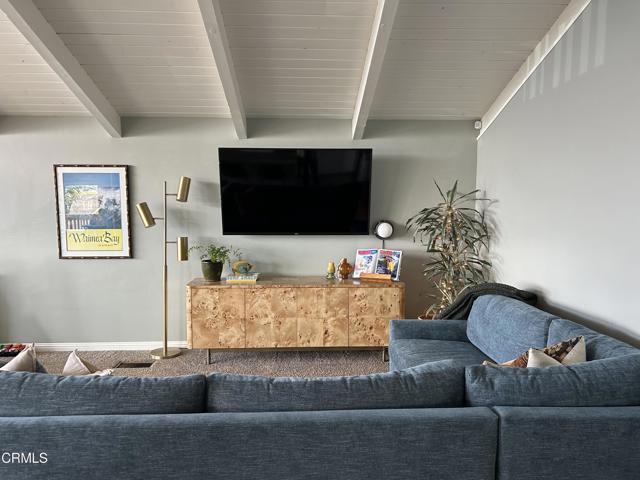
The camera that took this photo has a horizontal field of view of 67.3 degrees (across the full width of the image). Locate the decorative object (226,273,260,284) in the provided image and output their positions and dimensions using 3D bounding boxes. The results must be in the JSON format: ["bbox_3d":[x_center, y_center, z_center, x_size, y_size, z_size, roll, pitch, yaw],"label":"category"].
[{"bbox_3d":[-0.726,0.361,4.608,0.285,0.060,0.200,0,6,2],"label":"decorative object"}]

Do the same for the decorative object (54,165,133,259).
[{"bbox_3d":[-2.192,-0.271,4.652,0.695,0.900,0.030,0,6,-3],"label":"decorative object"}]

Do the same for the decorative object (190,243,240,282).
[{"bbox_3d":[-1.001,0.203,4.604,0.480,0.375,0.360,0,6,-3],"label":"decorative object"}]

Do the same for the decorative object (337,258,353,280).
[{"bbox_3d":[0.243,0.282,4.702,0.145,0.205,0.110,0,6,-3],"label":"decorative object"}]

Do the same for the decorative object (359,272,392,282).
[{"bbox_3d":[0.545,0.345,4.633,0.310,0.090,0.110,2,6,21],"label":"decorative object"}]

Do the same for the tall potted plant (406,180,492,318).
[{"bbox_3d":[1.155,0.319,4.318,0.760,1.690,0.700,0,6,-3],"label":"tall potted plant"}]

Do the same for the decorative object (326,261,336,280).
[{"bbox_3d":[0.112,0.301,4.688,0.082,0.166,0.082,0,6,-3],"label":"decorative object"}]

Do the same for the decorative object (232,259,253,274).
[{"bbox_3d":[-0.734,0.260,4.612,0.200,0.145,0.080,0,6,-3],"label":"decorative object"}]

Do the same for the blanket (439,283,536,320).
[{"bbox_3d":[1.214,0.478,3.622,0.660,0.320,0.440,0,6,-3],"label":"blanket"}]

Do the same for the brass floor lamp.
[{"bbox_3d":[-1.473,0.255,4.582,0.519,1.710,0.310,0,4,-2],"label":"brass floor lamp"}]

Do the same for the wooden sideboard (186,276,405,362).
[{"bbox_3d":[-0.214,0.761,4.605,1.965,0.735,0.450,0,6,-3],"label":"wooden sideboard"}]

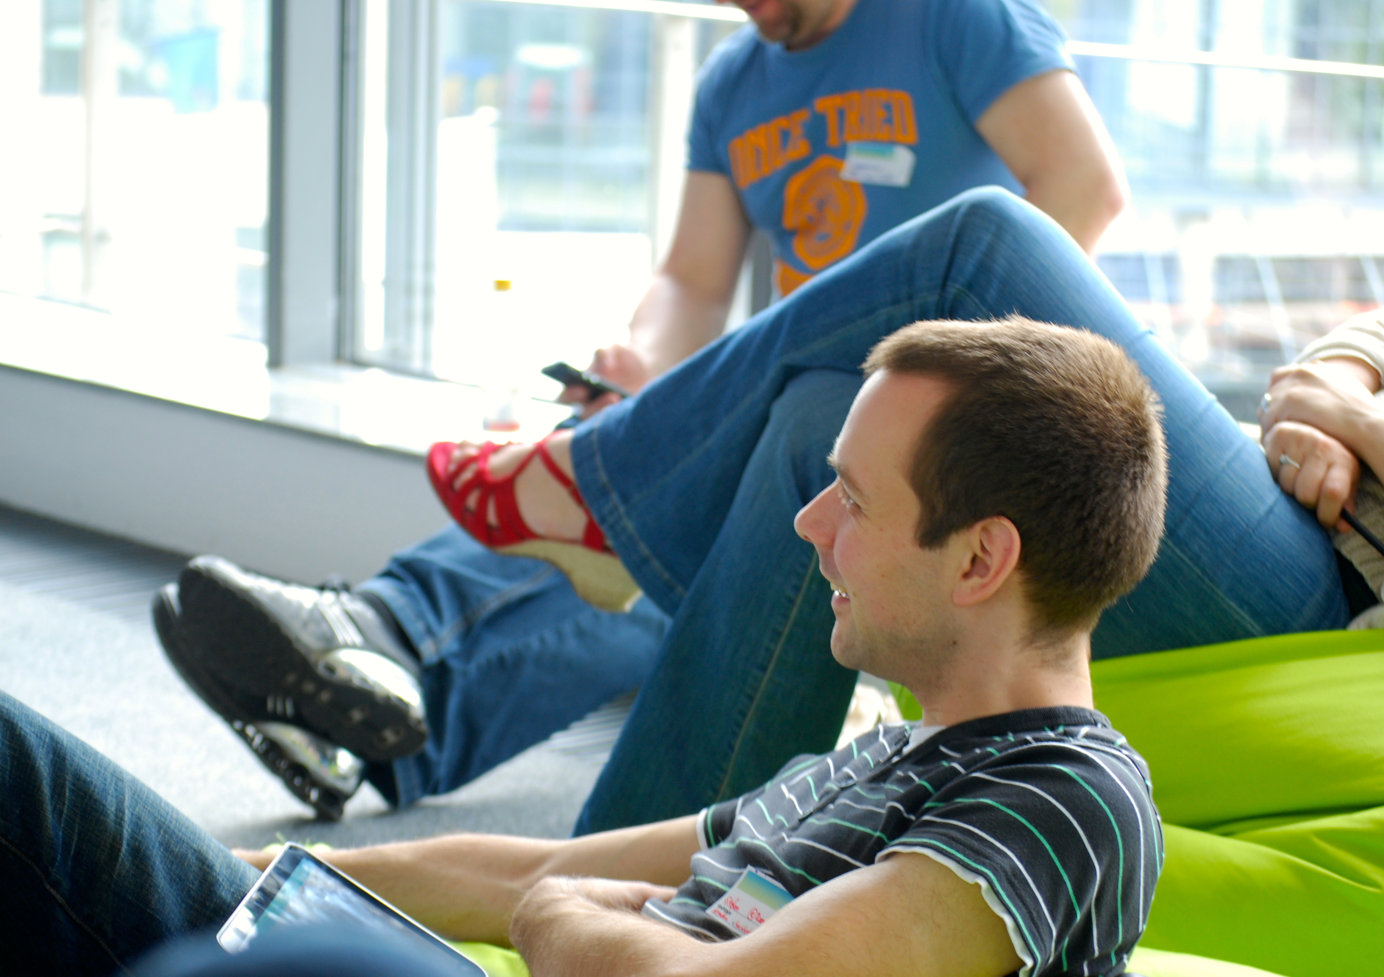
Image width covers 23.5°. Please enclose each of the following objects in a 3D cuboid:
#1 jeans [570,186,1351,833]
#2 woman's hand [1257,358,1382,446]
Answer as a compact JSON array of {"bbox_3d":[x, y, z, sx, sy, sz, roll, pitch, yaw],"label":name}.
[{"bbox_3d":[0.243,0.074,3.000,0.750,0.660,0.400,5,10,18],"label":"jeans"},{"bbox_3d":[0.530,-0.069,2.810,0.105,0.075,0.080,-5,19,21],"label":"woman's hand"}]

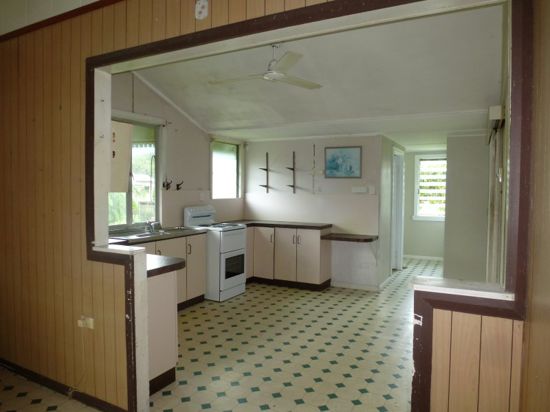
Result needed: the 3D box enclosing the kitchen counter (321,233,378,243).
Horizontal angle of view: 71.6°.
[{"bbox_3d":[1.055,0.452,5.334,0.698,0.045,0.451,1,2,27],"label":"kitchen counter"}]

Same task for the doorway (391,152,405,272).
[{"bbox_3d":[2.116,0.122,6.650,0.106,2.108,0.902,1,2,27],"label":"doorway"}]

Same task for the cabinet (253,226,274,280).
[{"bbox_3d":[-0.055,0.699,5.906,0.338,0.775,0.479,1,2,27],"label":"cabinet"}]

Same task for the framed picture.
[{"bbox_3d":[0.994,-0.637,5.558,0.558,0.470,0.031,1,2,27],"label":"framed picture"}]

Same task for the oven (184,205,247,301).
[{"bbox_3d":[-0.812,0.620,5.220,0.578,1.206,0.550,1,2,27],"label":"oven"}]

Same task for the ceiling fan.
[{"bbox_3d":[0.009,-1.262,3.262,1.140,0.360,1.060,0,2,-15],"label":"ceiling fan"}]

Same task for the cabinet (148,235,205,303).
[{"bbox_3d":[-1.258,0.751,4.581,0.437,0.790,0.916,1,2,27],"label":"cabinet"}]

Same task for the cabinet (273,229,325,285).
[{"bbox_3d":[0.419,0.708,5.665,0.726,0.775,0.479,1,2,27],"label":"cabinet"}]

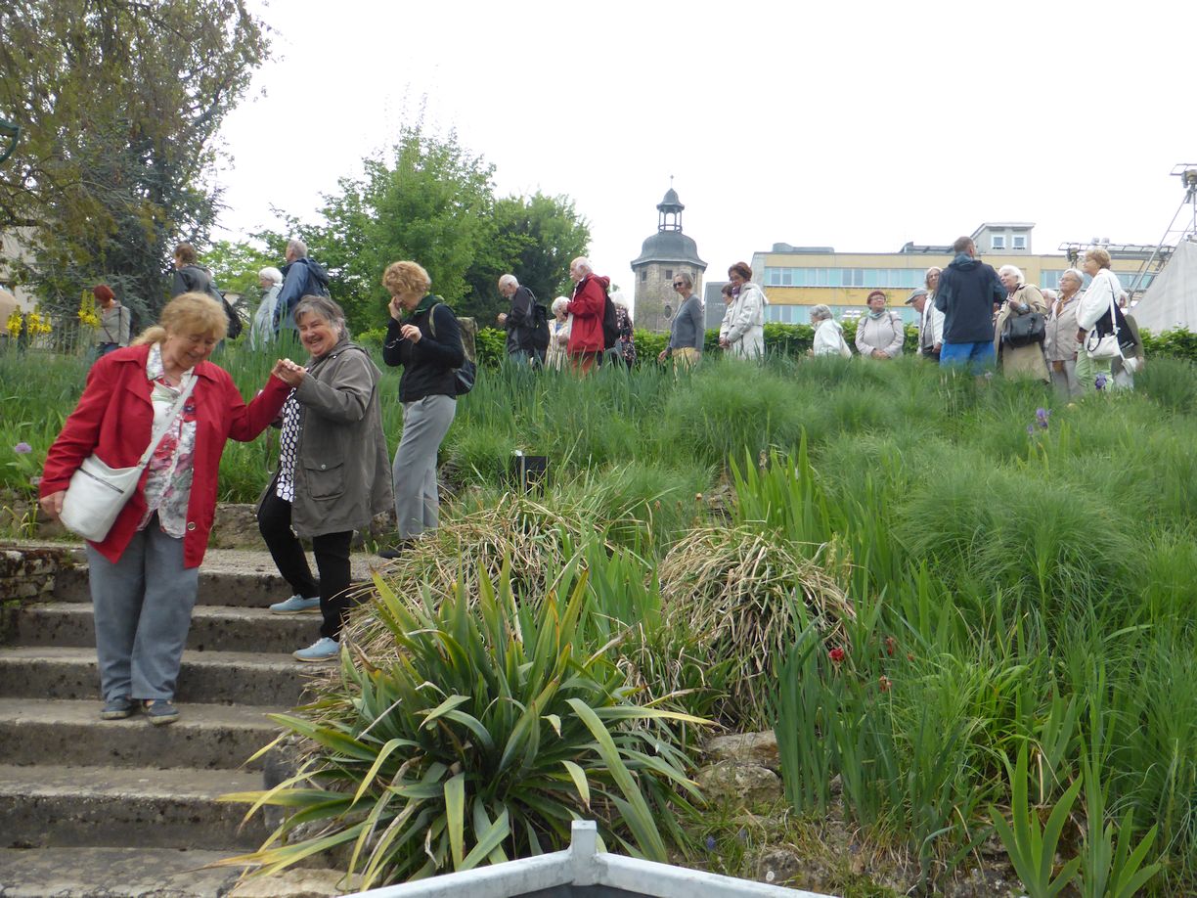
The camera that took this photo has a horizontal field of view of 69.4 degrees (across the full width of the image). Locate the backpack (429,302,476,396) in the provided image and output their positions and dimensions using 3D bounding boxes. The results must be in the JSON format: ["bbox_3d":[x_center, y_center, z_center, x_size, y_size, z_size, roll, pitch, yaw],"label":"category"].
[{"bbox_3d":[-0.840,-0.568,5.000,0.200,0.470,0.310,2,-4,-32],"label":"backpack"}]

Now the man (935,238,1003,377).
[{"bbox_3d":[3.263,-0.981,7.547,0.600,1.780,0.420,-1,-4,21],"label":"man"}]

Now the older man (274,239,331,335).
[{"bbox_3d":[-2.967,-1.200,8.531,0.460,1.760,0.550,0,-5,12],"label":"older man"}]

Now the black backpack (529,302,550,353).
[{"bbox_3d":[-0.606,-1.258,9.150,0.220,0.540,0.320,0,-4,6],"label":"black backpack"}]

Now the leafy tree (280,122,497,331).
[{"bbox_3d":[-4.367,-2.992,17.707,5.000,7.500,5.000,0,-5,12],"label":"leafy tree"}]

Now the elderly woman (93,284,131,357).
[{"bbox_3d":[-5.246,-0.990,9.240,0.480,1.550,0.360,0,-5,14],"label":"elderly woman"}]

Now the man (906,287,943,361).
[{"bbox_3d":[3.485,-0.914,9.235,0.420,1.660,0.500,2,-5,-12],"label":"man"}]

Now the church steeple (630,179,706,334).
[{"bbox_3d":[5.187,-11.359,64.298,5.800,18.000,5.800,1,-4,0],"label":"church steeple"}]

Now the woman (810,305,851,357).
[{"bbox_3d":[2.291,-0.686,8.555,0.440,1.520,0.470,-2,-4,28],"label":"woman"}]

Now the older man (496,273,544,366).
[{"bbox_3d":[-0.809,-0.979,8.950,0.520,1.700,0.500,0,-3,-7],"label":"older man"}]

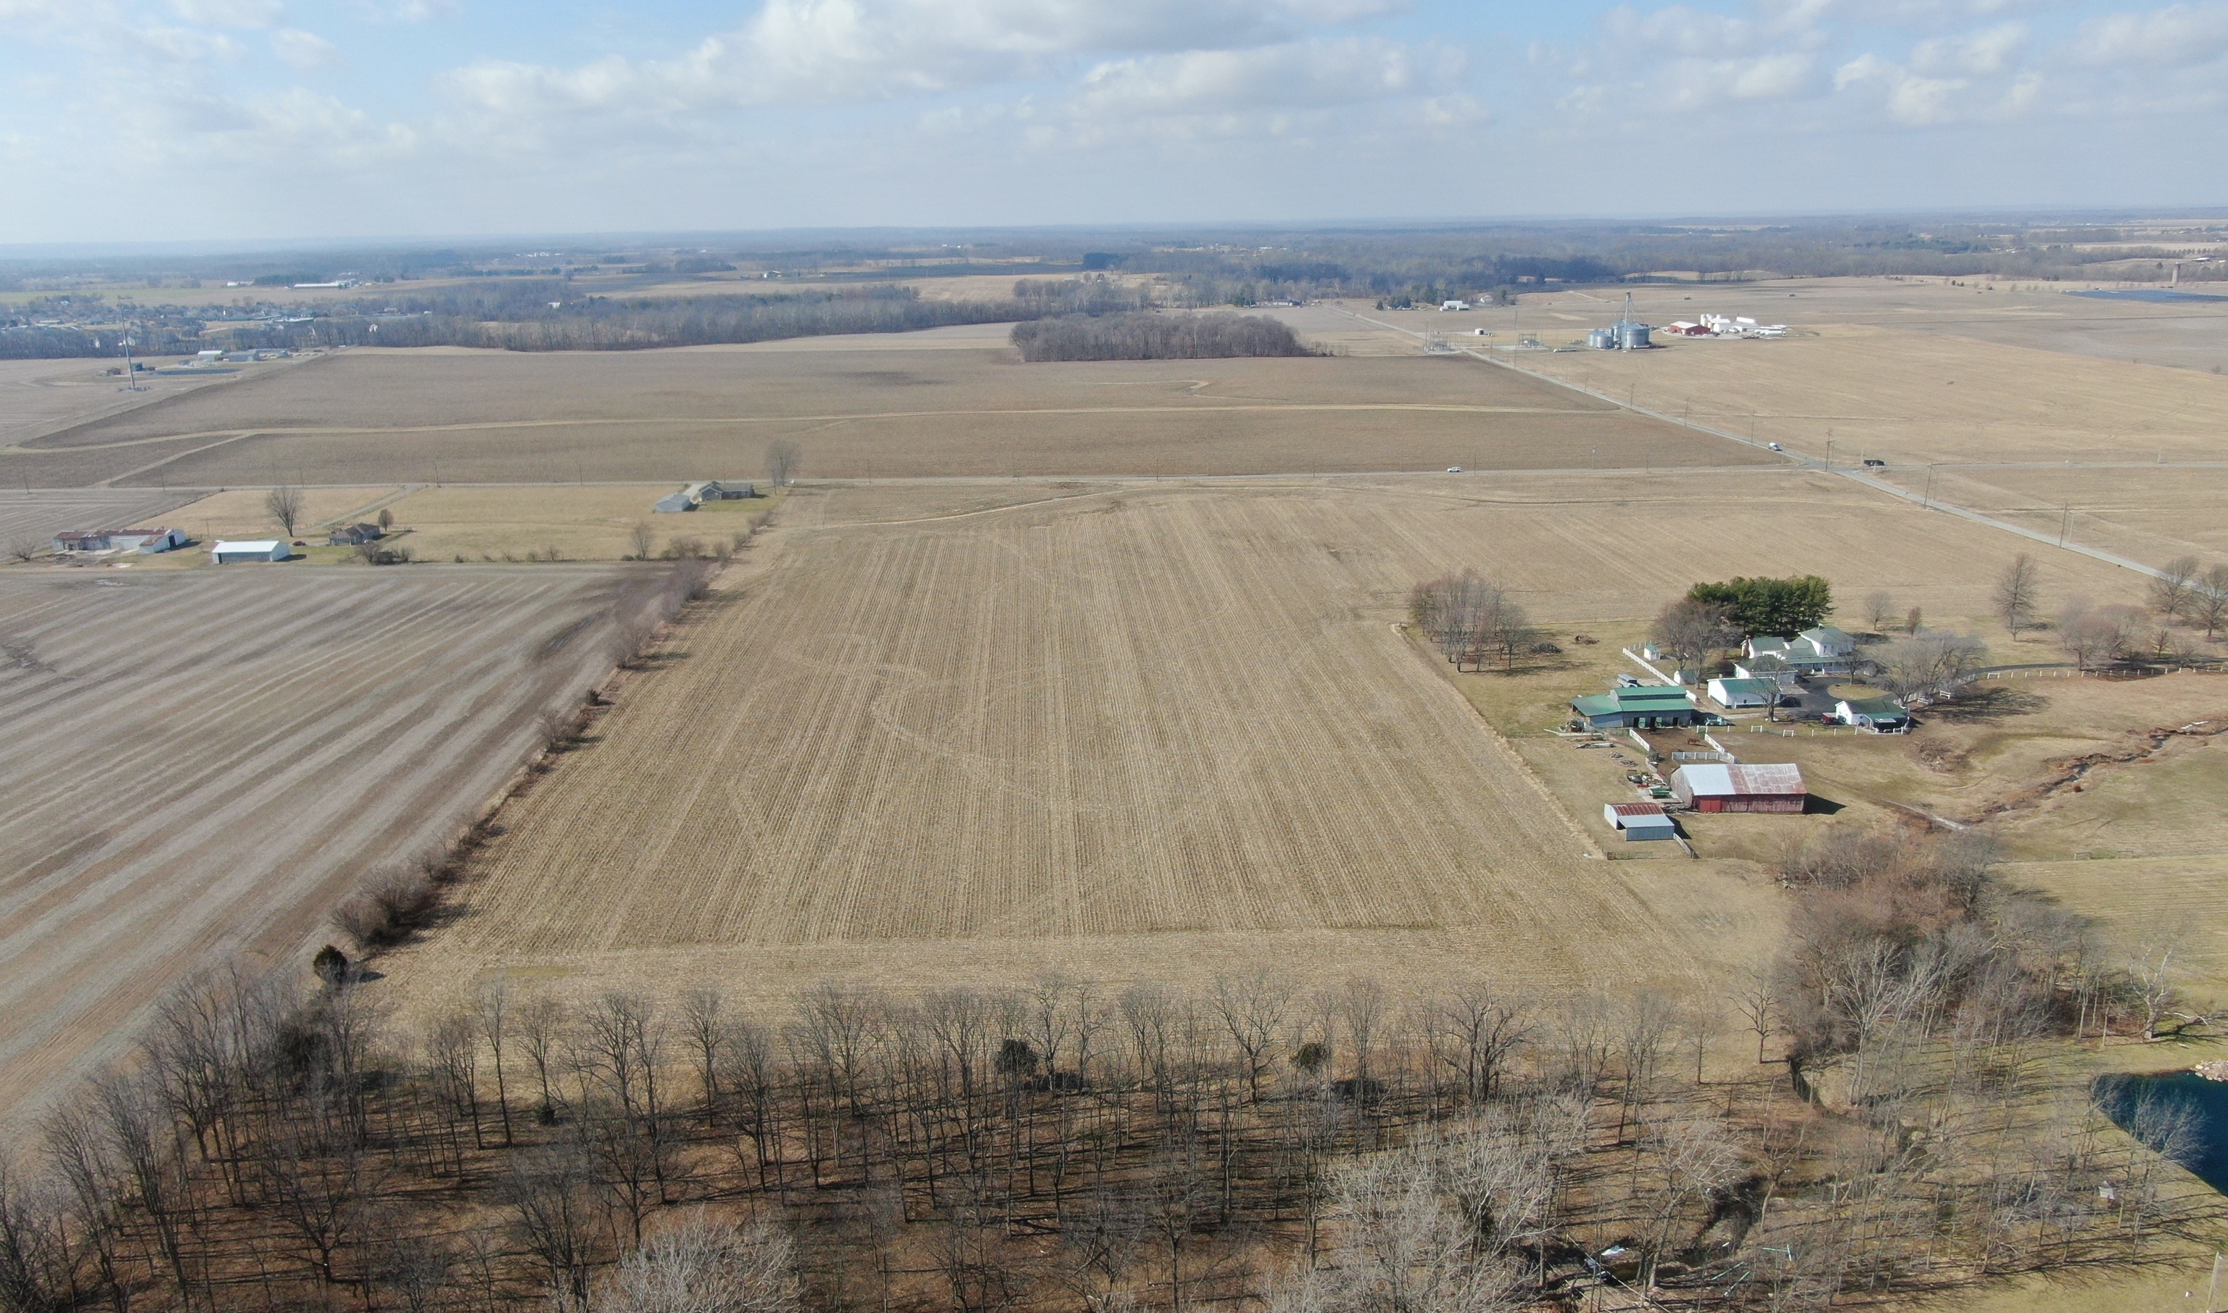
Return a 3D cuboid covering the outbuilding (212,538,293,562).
[{"bbox_3d":[-288.367,-35.282,516.920,20.000,6.100,12.000,-1,16,-1],"label":"outbuilding"}]

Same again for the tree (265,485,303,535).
[{"bbox_3d":[-296.940,-52.089,553.605,12.089,18.800,12.089,-1,16,0],"label":"tree"}]

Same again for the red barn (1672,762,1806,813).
[{"bbox_3d":[117.344,23.771,290.240,20.800,7.100,11.400,-1,16,0],"label":"red barn"}]

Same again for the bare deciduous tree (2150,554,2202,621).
[{"bbox_3d":[286.474,-18.989,417.583,11.611,17.350,11.611,-1,16,0],"label":"bare deciduous tree"}]

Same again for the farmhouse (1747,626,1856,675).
[{"bbox_3d":[168.184,-2.462,378.367,21.500,9.000,19.000,-1,16,0],"label":"farmhouse"}]

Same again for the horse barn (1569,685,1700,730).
[{"bbox_3d":[102.721,9.508,306.701,21.000,6.500,10.700,-2,16,-3],"label":"horse barn"}]

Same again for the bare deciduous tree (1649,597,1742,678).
[{"bbox_3d":[139.551,-5.300,371.274,20.754,18.850,18.500,-1,16,0],"label":"bare deciduous tree"}]

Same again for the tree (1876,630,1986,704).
[{"bbox_3d":[183.887,1.874,348.391,21.916,16.550,20.000,-1,16,0],"label":"tree"}]

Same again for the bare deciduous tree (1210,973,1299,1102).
[{"bbox_3d":[17.055,47.003,190.694,10.671,18.100,10.671,-1,16,0],"label":"bare deciduous tree"}]

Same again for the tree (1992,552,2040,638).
[{"bbox_3d":[230.381,-14.924,395.292,10.348,22.650,10.348,-1,16,0],"label":"tree"}]

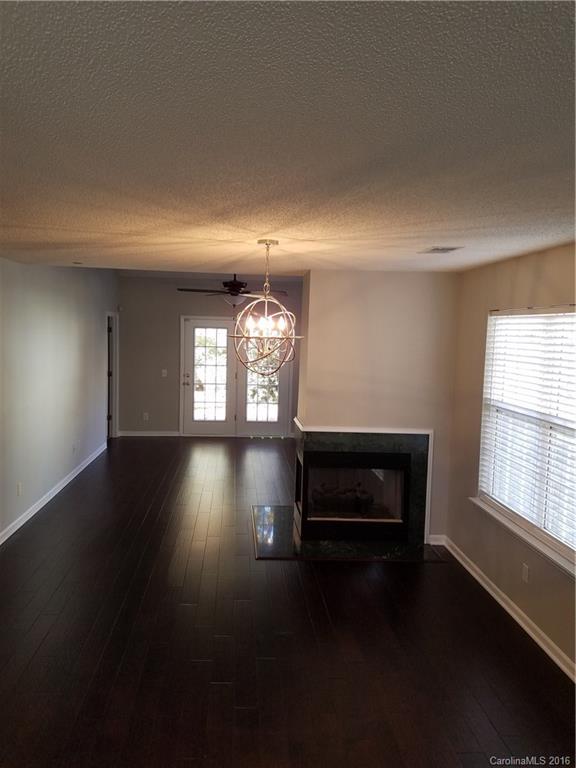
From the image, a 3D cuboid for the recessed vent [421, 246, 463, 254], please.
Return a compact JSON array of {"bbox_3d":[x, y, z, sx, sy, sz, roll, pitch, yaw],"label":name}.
[{"bbox_3d":[0.992,-0.865,3.746,0.210,0.025,0.330,1,6,-5],"label":"recessed vent"}]

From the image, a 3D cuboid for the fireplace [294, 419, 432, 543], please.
[{"bbox_3d":[0.672,0.888,5.580,1.190,1.065,0.770,1,6,-5],"label":"fireplace"}]

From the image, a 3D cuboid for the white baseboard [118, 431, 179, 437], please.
[{"bbox_3d":[-2.396,0.870,10.036,1.020,0.100,0.020,1,6,-5],"label":"white baseboard"}]

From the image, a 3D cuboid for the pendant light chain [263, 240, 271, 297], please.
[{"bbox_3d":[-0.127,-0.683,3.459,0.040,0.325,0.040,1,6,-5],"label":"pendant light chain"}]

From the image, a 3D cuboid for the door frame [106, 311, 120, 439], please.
[{"bbox_3d":[-2.893,-0.088,9.375,0.140,2.110,0.940,1,6,-5],"label":"door frame"}]

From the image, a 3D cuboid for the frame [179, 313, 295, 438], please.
[{"bbox_3d":[-0.899,-0.101,10.109,1.955,2.090,0.120,1,6,-5],"label":"frame"}]

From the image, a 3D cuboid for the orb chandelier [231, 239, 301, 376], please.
[{"bbox_3d":[-0.131,-0.457,3.481,0.465,0.820,0.465,1,6,-5],"label":"orb chandelier"}]

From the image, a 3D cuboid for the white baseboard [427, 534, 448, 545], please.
[{"bbox_3d":[1.349,1.424,5.208,0.172,0.087,0.018,0,6,-5],"label":"white baseboard"}]

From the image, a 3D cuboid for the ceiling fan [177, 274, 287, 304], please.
[{"bbox_3d":[-0.679,-1.250,7.382,1.470,0.500,1.470,1,6,-5],"label":"ceiling fan"}]

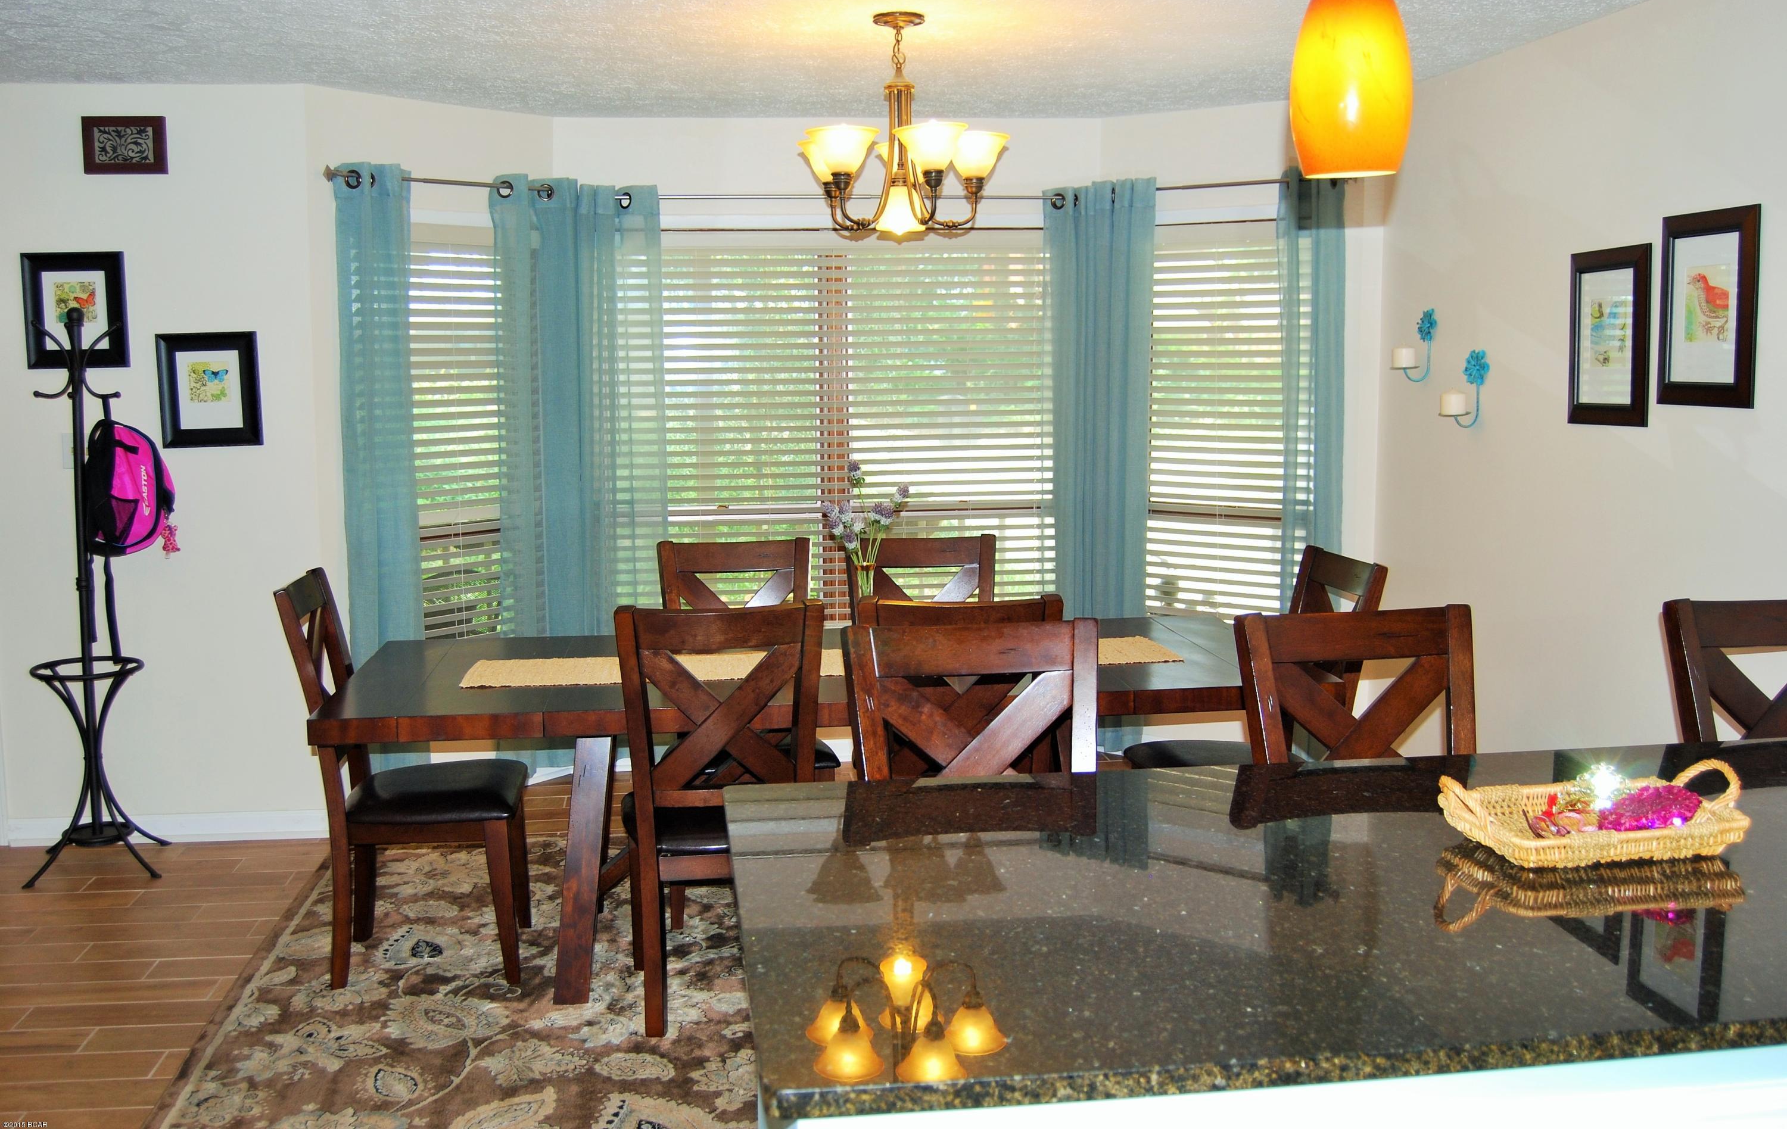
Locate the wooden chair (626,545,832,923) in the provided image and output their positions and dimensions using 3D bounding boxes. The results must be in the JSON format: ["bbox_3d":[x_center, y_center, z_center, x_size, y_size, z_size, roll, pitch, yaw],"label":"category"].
[{"bbox_3d":[-0.432,0.472,4.789,0.485,1.022,0.580,-1,7,-8],"label":"wooden chair"}]

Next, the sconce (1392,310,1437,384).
[{"bbox_3d":[1.606,-0.681,5.096,0.120,0.235,0.100,-2,7,-10],"label":"sconce"}]

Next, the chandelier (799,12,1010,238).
[{"bbox_3d":[0.029,-1.129,4.258,0.550,0.556,0.550,-1,7,-8],"label":"chandelier"}]

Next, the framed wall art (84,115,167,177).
[{"bbox_3d":[-2.403,-1.310,5.137,0.250,0.175,0.025,-1,7,-8],"label":"framed wall art"}]

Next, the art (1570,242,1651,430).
[{"bbox_3d":[1.840,-0.583,4.237,0.025,0.455,0.335,-2,7,-10],"label":"art"}]

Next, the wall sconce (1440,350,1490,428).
[{"bbox_3d":[1.702,-0.524,4.913,0.135,0.235,0.100,-1,7,-8],"label":"wall sconce"}]

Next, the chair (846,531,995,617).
[{"bbox_3d":[0.132,0.460,4.854,0.485,1.022,0.580,-1,7,-8],"label":"chair"}]

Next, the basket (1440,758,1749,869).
[{"bbox_3d":[0.952,0.328,2.217,0.410,0.103,0.240,-2,7,-12],"label":"basket"}]

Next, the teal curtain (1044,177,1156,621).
[{"bbox_3d":[0.765,-0.332,6.038,0.400,2.120,0.180,2,8,22],"label":"teal curtain"}]

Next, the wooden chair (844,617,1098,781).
[{"bbox_3d":[0.180,0.688,2.711,0.460,1.108,0.560,-2,7,-8],"label":"wooden chair"}]

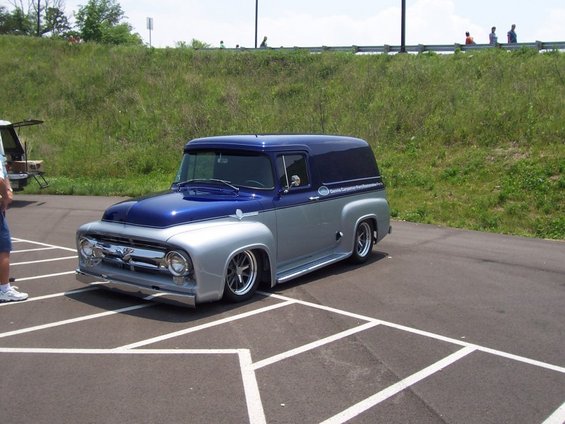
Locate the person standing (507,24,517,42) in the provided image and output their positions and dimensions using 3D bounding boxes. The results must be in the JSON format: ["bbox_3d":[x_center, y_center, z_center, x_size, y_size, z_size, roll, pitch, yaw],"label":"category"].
[{"bbox_3d":[11.305,-8.362,29.902,0.380,1.770,0.500,7,9,40],"label":"person standing"}]

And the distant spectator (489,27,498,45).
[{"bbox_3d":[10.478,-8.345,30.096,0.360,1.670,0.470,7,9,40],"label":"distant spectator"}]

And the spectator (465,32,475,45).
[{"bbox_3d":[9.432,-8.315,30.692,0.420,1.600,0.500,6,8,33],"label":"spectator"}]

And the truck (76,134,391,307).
[{"bbox_3d":[-0.253,-0.093,8.040,1.880,1.790,4.600,6,8,35],"label":"truck"}]

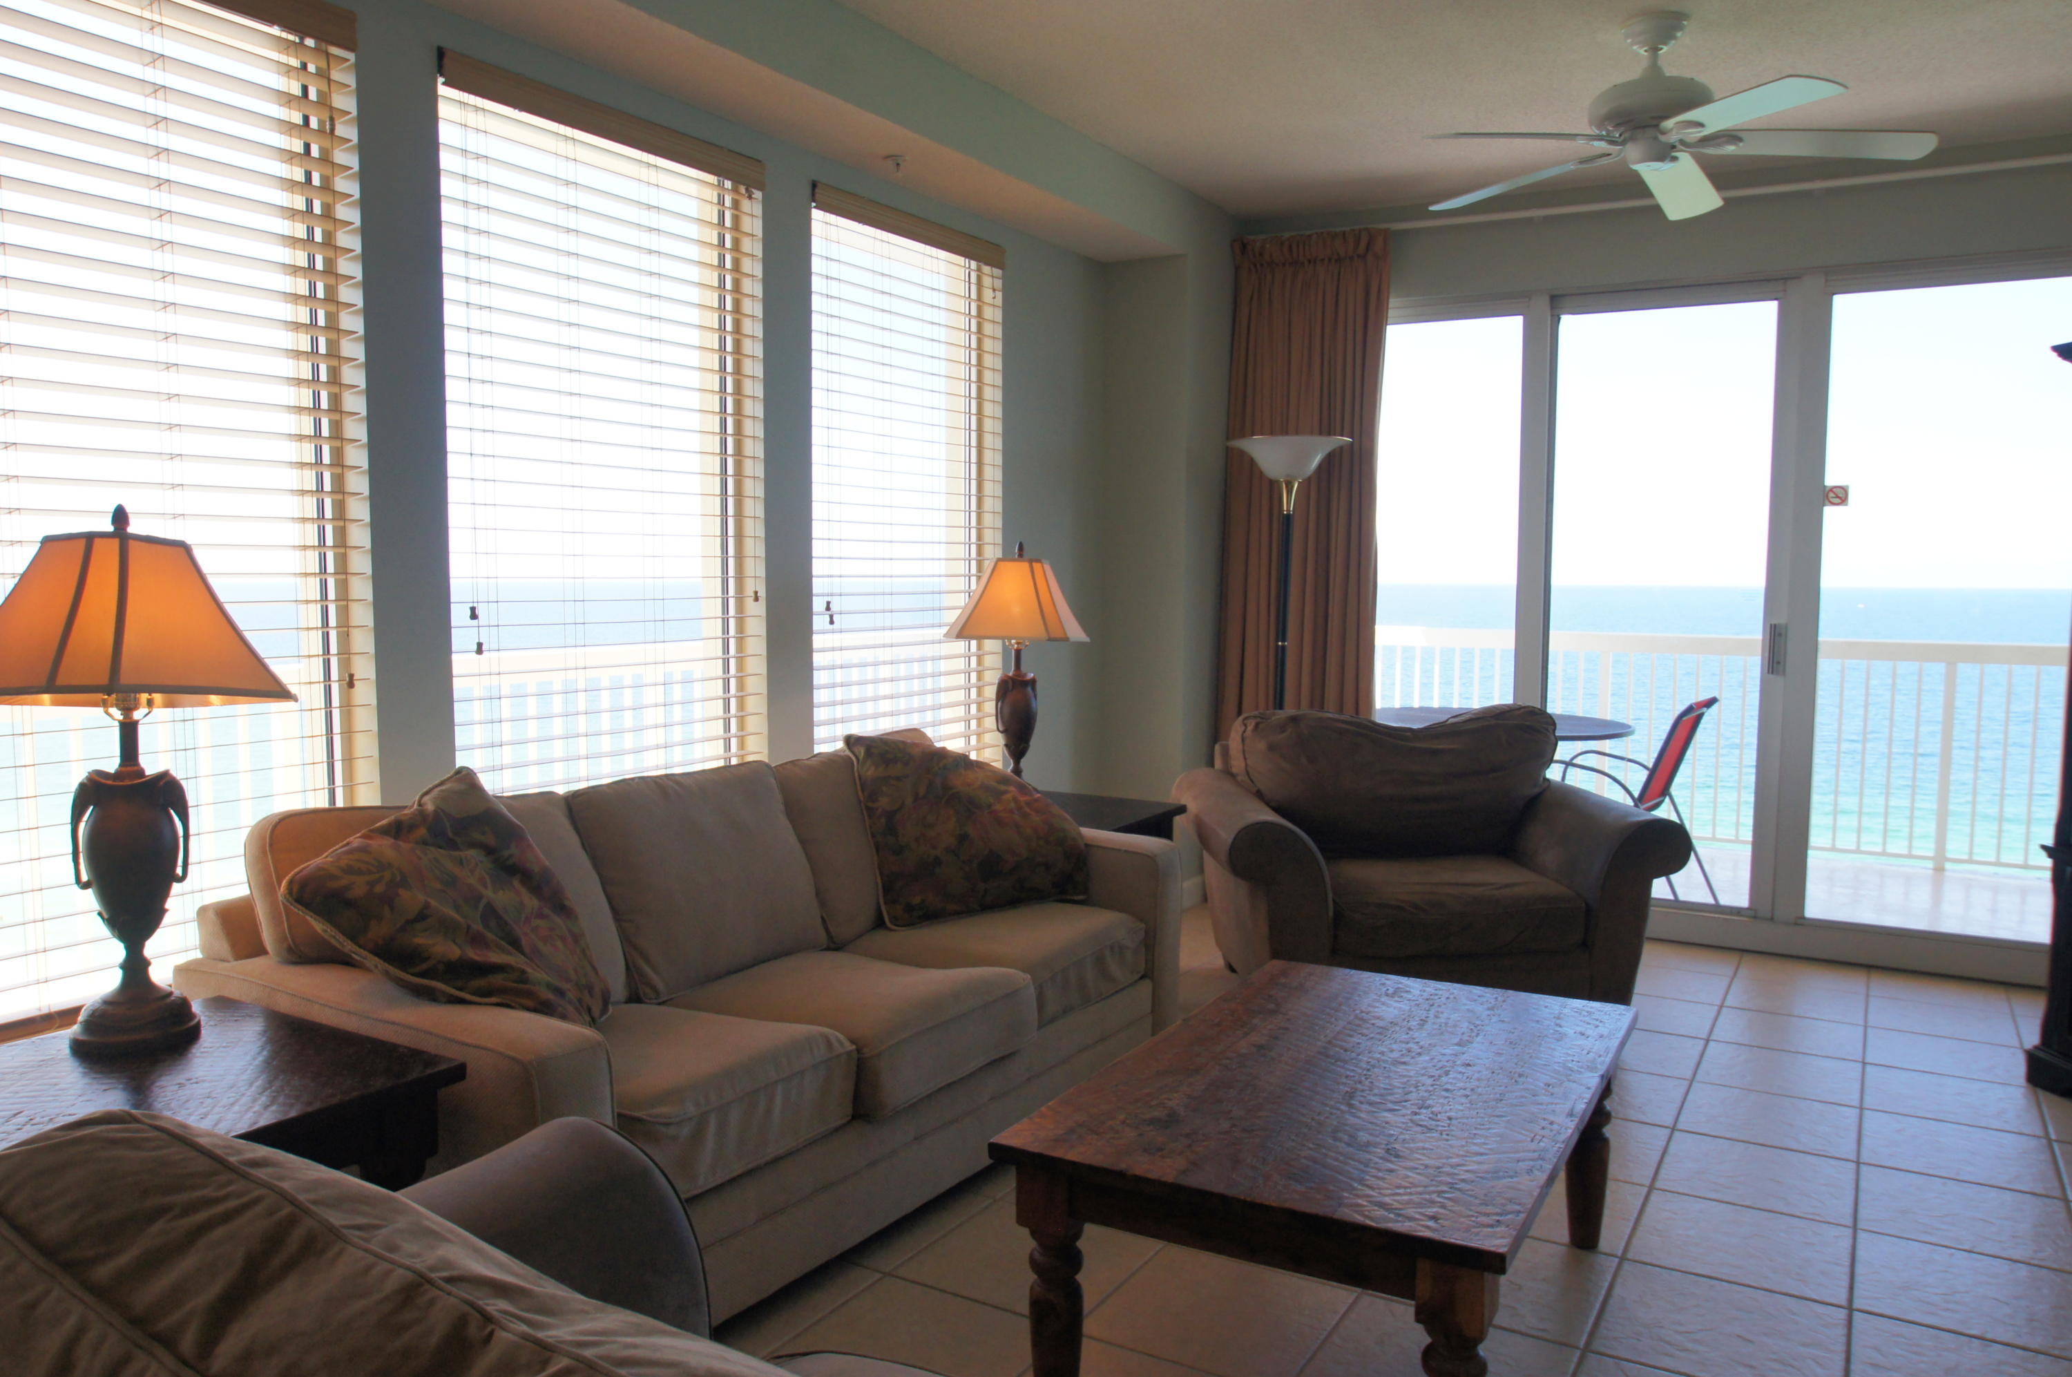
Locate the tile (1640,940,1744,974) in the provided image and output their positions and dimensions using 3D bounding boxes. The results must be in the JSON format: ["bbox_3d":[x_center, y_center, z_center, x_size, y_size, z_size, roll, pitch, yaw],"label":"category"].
[{"bbox_3d":[2.372,0.989,5.085,0.392,0.010,0.392,3,5,32],"label":"tile"}]

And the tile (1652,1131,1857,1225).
[{"bbox_3d":[1.669,1.127,3.191,0.392,0.010,0.392,3,5,32],"label":"tile"}]

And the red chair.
[{"bbox_3d":[2.329,0.492,5.406,0.660,0.880,0.560,3,5,36],"label":"red chair"}]

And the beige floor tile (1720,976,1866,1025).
[{"bbox_3d":[2.502,1.030,4.540,0.392,0.010,0.392,3,5,32],"label":"beige floor tile"}]

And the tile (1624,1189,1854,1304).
[{"bbox_3d":[1.339,1.058,2.619,0.358,0.012,0.354,2,5,32],"label":"tile"}]

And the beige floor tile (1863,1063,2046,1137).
[{"bbox_3d":[2.424,1.095,3.657,0.392,0.010,0.392,3,5,32],"label":"beige floor tile"}]

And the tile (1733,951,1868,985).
[{"bbox_3d":[2.711,1.006,4.877,0.392,0.010,0.392,3,5,32],"label":"tile"}]

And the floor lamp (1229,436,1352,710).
[{"bbox_3d":[0.936,0.011,5.251,0.460,1.908,0.460,3,5,32],"label":"floor lamp"}]

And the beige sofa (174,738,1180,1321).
[{"bbox_3d":[-0.580,0.653,3.208,0.980,0.920,2.100,3,5,33],"label":"beige sofa"}]

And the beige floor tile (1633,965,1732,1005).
[{"bbox_3d":[2.164,1.014,4.747,0.392,0.010,0.392,3,5,32],"label":"beige floor tile"}]

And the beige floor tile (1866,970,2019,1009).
[{"bbox_3d":[3.049,1.022,4.669,0.392,0.010,0.392,3,5,32],"label":"beige floor tile"}]

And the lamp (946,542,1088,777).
[{"bbox_3d":[-0.048,-0.034,4.065,0.380,0.786,0.380,1,4,15],"label":"lamp"}]

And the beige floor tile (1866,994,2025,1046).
[{"bbox_3d":[2.595,0.955,3.954,0.358,0.012,0.354,2,5,32],"label":"beige floor tile"}]

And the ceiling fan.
[{"bbox_3d":[1.640,-1.554,3.649,1.350,0.405,1.310,2,5,32],"label":"ceiling fan"}]

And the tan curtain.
[{"bbox_3d":[1.020,-0.439,5.348,0.630,2.526,0.150,2,5,32],"label":"tan curtain"}]

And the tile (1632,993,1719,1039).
[{"bbox_3d":[1.786,0.954,4.031,0.358,0.012,0.354,2,5,32],"label":"tile"}]

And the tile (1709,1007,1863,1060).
[{"bbox_3d":[2.096,0.966,3.840,0.358,0.012,0.354,2,5,32],"label":"tile"}]

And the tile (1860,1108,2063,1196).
[{"bbox_3d":[2.027,1.024,3.038,0.358,0.012,0.354,2,5,32],"label":"tile"}]

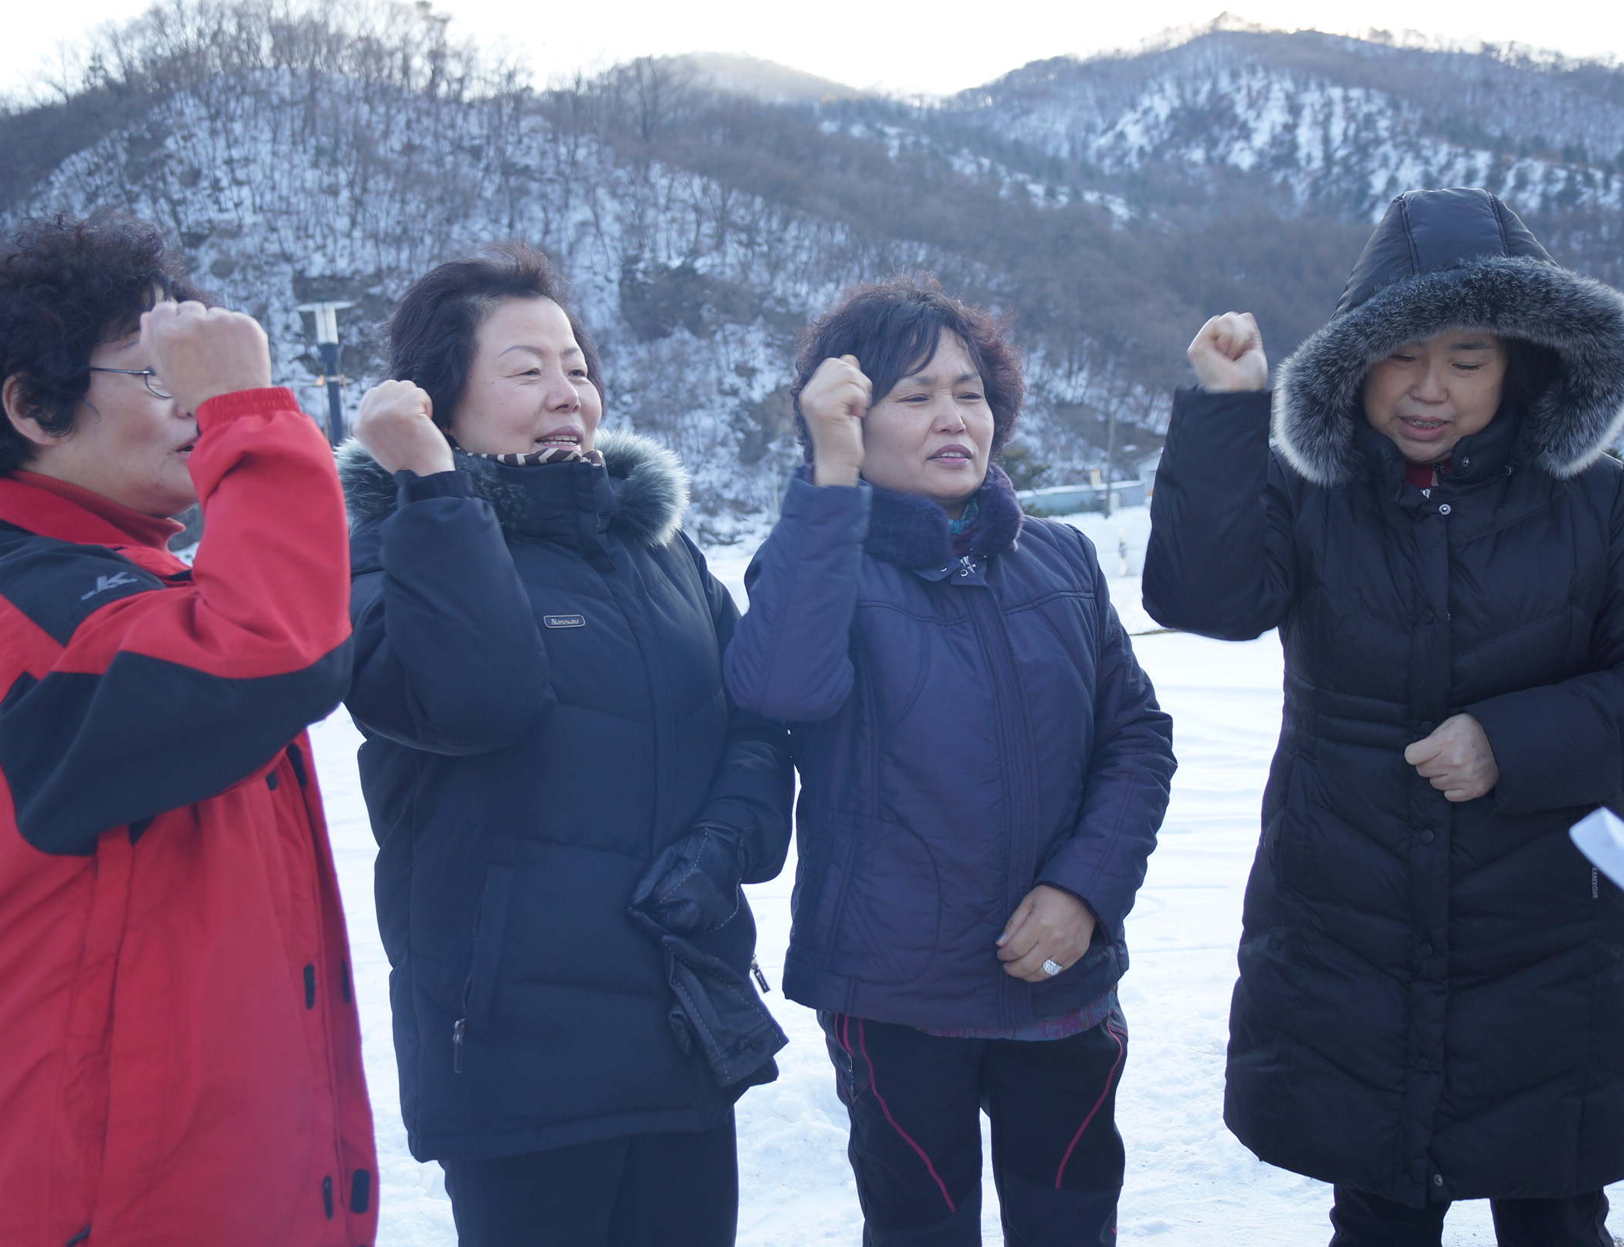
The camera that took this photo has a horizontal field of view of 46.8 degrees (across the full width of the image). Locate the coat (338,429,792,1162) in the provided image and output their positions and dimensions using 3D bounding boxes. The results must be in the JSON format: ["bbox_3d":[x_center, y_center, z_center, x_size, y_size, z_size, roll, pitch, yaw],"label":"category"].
[{"bbox_3d":[-0.253,0.166,1.950,0.420,0.720,0.520,4,6,44],"label":"coat"}]

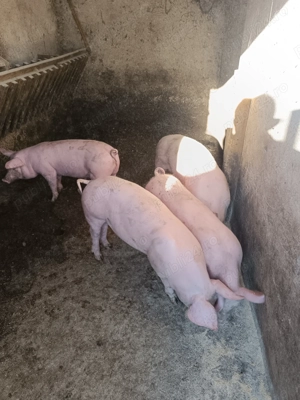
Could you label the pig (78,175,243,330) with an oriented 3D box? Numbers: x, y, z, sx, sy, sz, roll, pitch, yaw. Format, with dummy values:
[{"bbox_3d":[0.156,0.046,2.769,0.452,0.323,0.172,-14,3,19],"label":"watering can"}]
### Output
[{"bbox_3d":[0.000,0.254,1.810,0.360,0.600,1.130,-25,39,-35],"label":"pig"}]

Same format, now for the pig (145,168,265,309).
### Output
[{"bbox_3d":[0.270,0.217,1.892,0.330,0.580,1.100,-17,35,-25],"label":"pig"}]

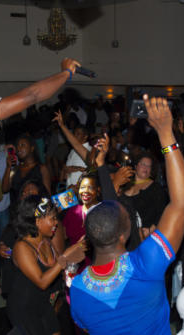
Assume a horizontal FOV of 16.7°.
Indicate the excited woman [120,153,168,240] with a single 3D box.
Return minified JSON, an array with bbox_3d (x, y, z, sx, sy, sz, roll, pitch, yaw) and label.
[{"bbox_3d":[0.500,0.700,5.810,0.520,1.650,0.420,5,9,30],"label":"excited woman"}]

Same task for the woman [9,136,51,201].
[{"bbox_3d":[-0.630,0.530,6.270,0.500,1.680,0.450,5,10,33],"label":"woman"}]

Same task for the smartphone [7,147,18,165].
[{"bbox_3d":[-0.749,-0.113,5.900,0.078,0.155,0.012,-16,3,22],"label":"smartphone"}]

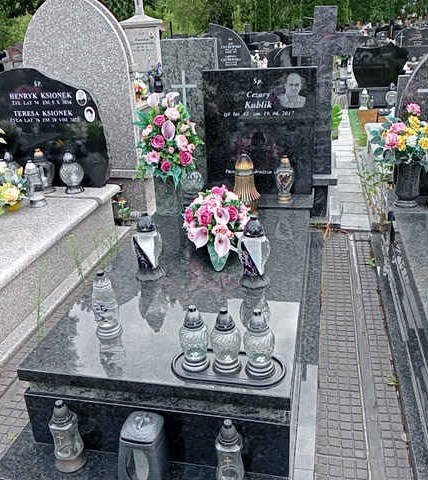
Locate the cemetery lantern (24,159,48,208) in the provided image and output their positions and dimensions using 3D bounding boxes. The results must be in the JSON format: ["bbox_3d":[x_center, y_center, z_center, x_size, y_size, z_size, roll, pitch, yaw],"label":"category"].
[{"bbox_3d":[-1.321,-0.420,3.818,0.115,0.325,0.115,3,23,12],"label":"cemetery lantern"}]

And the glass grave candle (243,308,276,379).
[{"bbox_3d":[0.133,0.294,1.524,0.095,0.208,0.095,2,23,12],"label":"glass grave candle"}]

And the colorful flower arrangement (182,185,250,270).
[{"bbox_3d":[0.016,-0.070,2.365,0.305,0.280,0.275,2,23,12],"label":"colorful flower arrangement"}]

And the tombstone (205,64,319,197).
[{"bbox_3d":[0.264,-0.624,3.057,0.645,0.725,0.080,2,23,12],"label":"tombstone"}]

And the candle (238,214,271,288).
[{"bbox_3d":[0.183,0.048,2.333,0.142,0.320,0.142,3,24,11],"label":"candle"}]

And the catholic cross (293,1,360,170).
[{"bbox_3d":[0.745,-0.986,3.510,0.435,1.085,0.100,2,23,12],"label":"catholic cross"}]

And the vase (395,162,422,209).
[{"bbox_3d":[1.251,-0.355,3.328,0.165,0.260,0.165,3,23,12],"label":"vase"}]

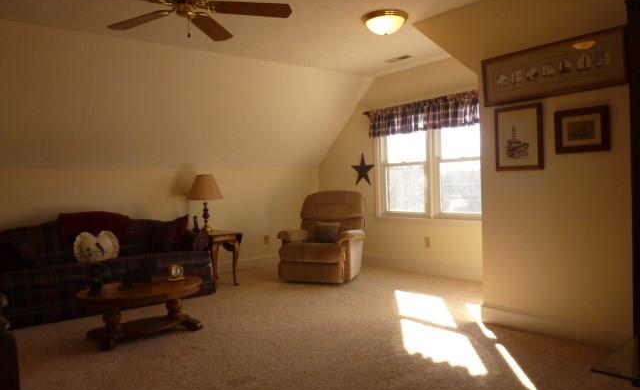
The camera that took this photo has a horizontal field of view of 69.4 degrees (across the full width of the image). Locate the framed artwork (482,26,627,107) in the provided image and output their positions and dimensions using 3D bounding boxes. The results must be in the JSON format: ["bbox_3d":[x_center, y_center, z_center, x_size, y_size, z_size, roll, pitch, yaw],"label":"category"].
[{"bbox_3d":[1.564,-0.852,3.173,0.030,0.359,0.963,-8,5,-39],"label":"framed artwork"}]

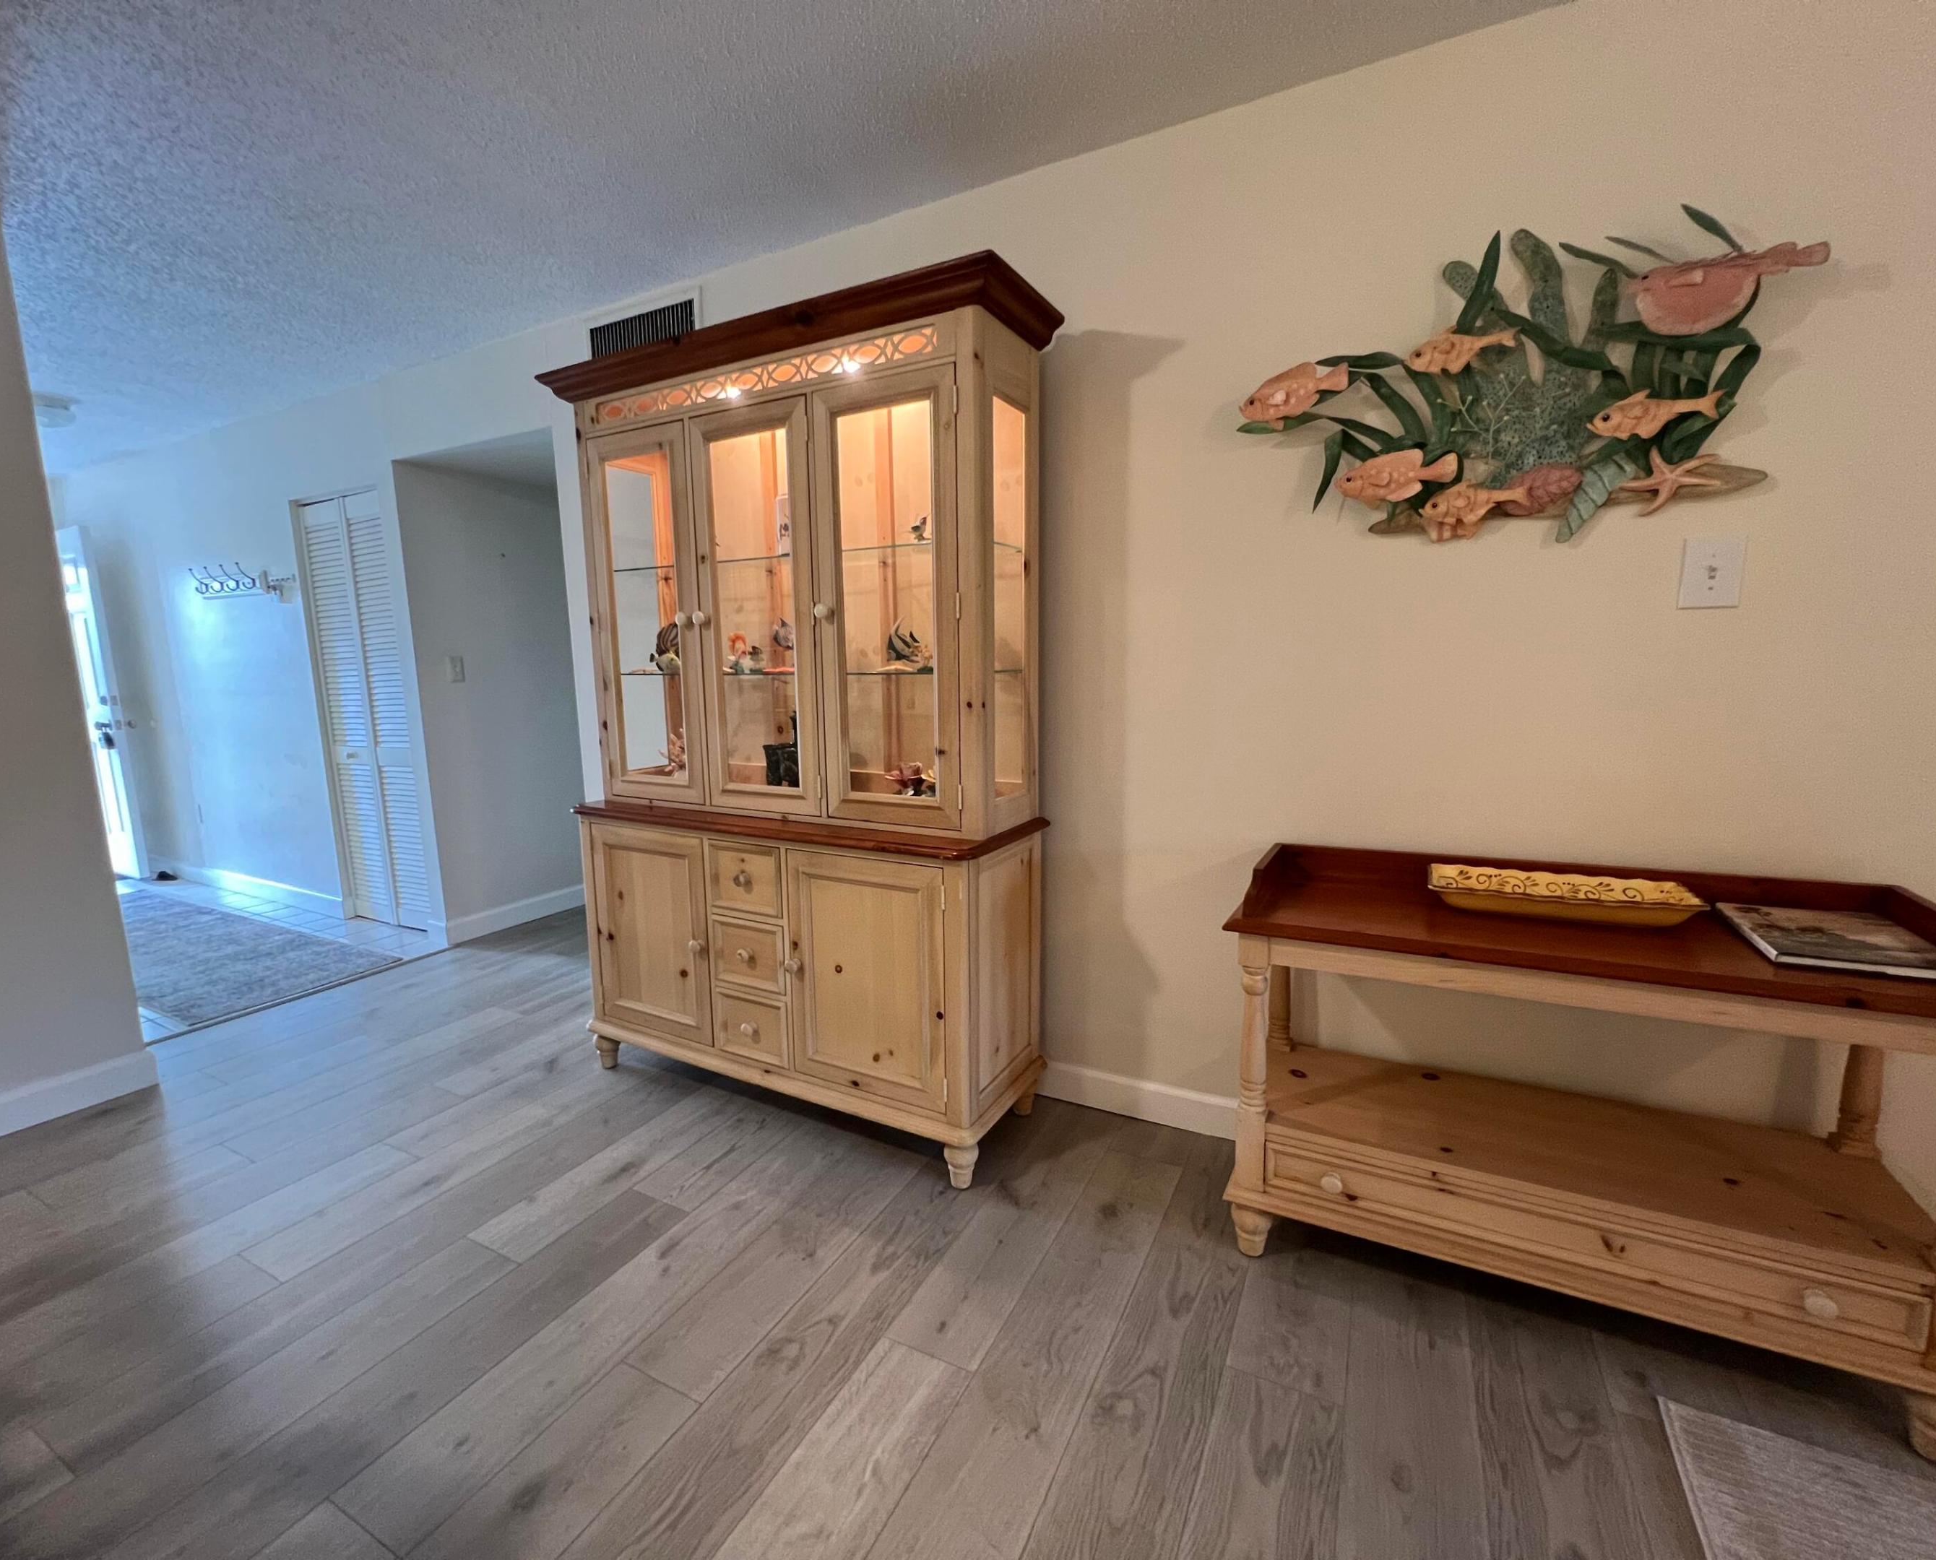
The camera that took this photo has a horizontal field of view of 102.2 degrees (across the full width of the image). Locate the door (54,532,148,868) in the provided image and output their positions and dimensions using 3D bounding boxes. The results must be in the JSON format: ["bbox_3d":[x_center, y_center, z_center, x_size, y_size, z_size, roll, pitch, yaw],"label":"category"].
[{"bbox_3d":[-5.396,-0.439,4.793,0.910,2.030,0.045,4,9,27],"label":"door"}]

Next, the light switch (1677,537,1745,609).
[{"bbox_3d":[1.398,-0.389,1.466,0.086,0.128,0.020,4,9,27],"label":"light switch"}]

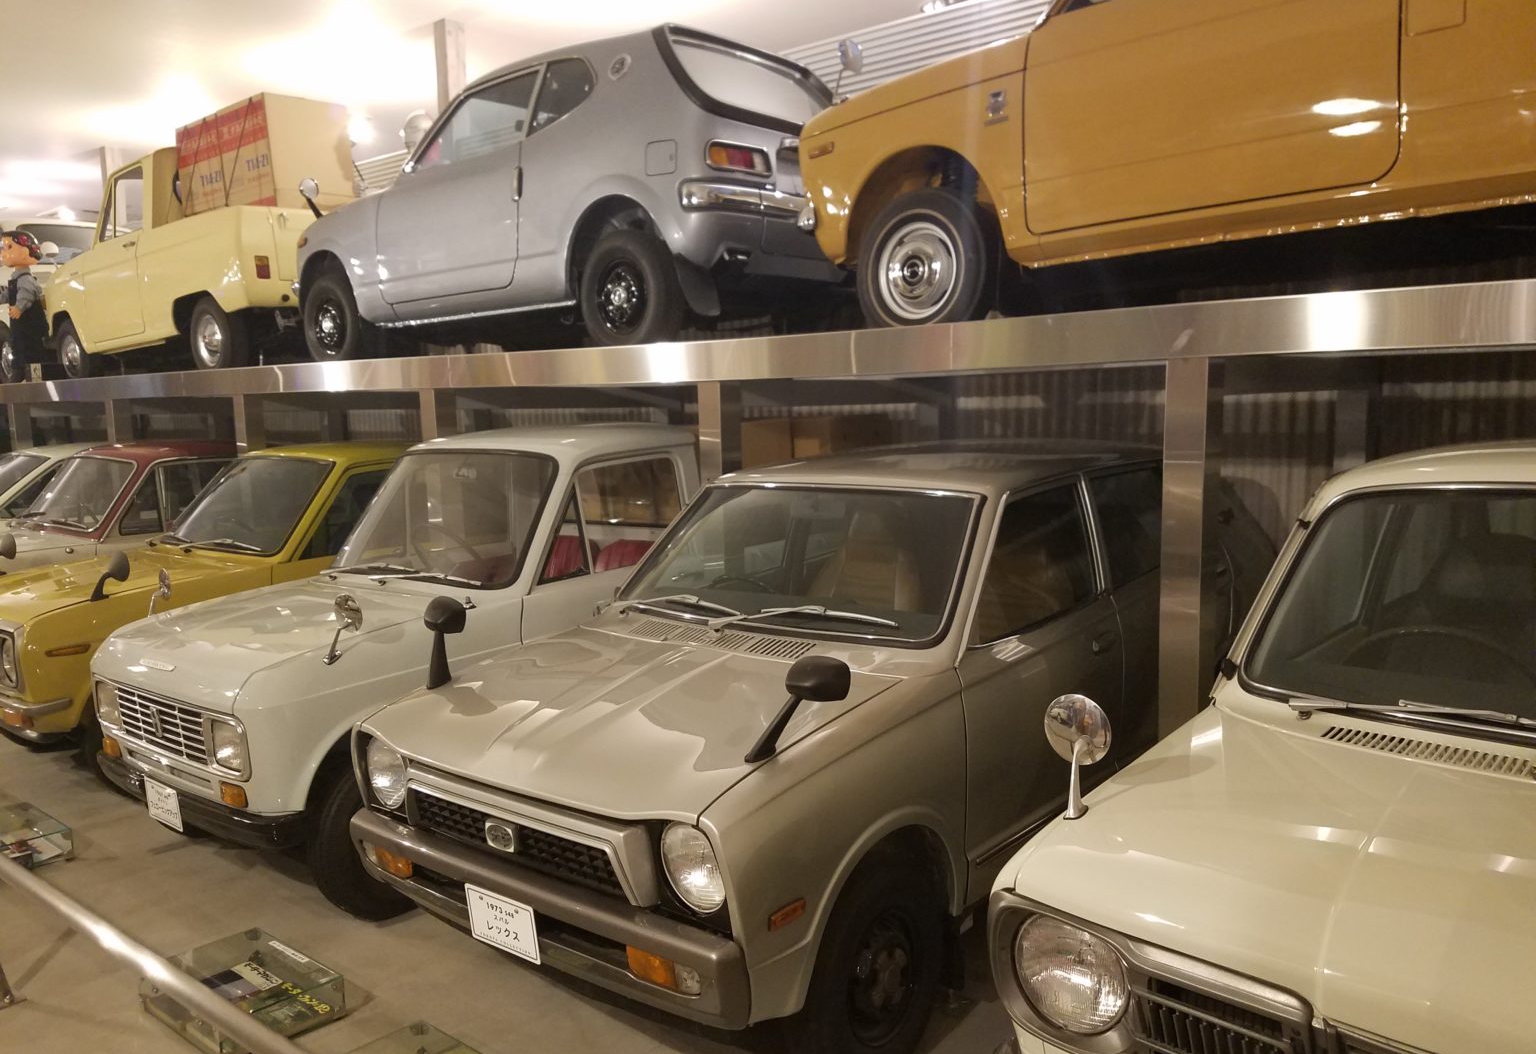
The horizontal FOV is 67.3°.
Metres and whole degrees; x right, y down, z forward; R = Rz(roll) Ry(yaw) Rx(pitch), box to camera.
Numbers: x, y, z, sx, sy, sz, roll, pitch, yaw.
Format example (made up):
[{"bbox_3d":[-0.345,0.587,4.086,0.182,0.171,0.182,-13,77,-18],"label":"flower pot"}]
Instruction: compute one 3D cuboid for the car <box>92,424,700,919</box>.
[{"bbox_3d":[-0.831,0.269,4.395,1.290,1.380,2.990,4,9,40],"label":"car"}]

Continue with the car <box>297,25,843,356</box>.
[{"bbox_3d":[-0.902,-1.347,5.250,2.995,1.275,1.295,4,9,41],"label":"car"}]

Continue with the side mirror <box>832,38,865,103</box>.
[{"bbox_3d":[0.252,-1.430,3.614,0.080,0.205,0.100,3,8,35],"label":"side mirror"}]

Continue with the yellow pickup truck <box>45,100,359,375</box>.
[{"bbox_3d":[-3.326,-1.638,7.180,2.995,1.530,1.295,4,9,40],"label":"yellow pickup truck"}]

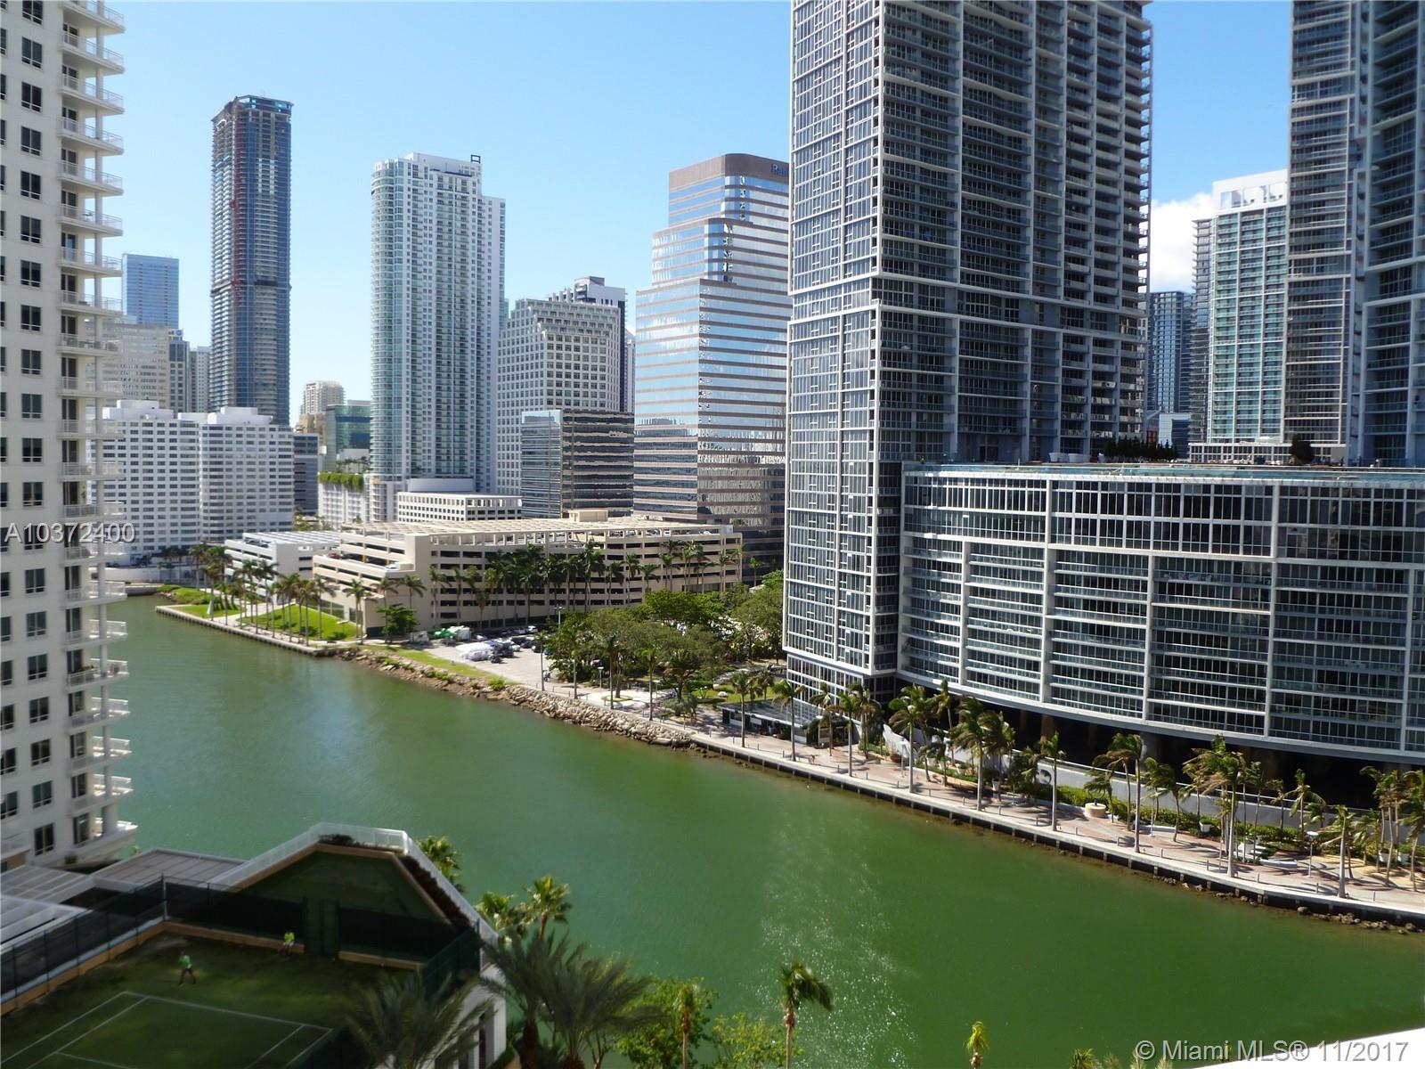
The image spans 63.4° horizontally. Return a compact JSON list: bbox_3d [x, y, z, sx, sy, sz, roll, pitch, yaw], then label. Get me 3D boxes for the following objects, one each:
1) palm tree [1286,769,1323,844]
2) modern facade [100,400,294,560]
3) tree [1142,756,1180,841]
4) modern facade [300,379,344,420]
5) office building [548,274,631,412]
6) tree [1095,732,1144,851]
[{"bbox_3d":[69.660,32.090,135.580,4.110,9.190,4.110,3,4,28],"label":"palm tree"},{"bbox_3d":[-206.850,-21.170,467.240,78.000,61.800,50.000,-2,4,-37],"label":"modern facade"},{"bbox_3d":[53.140,31.330,136.530,4.390,10.190,4.390,2,4,22],"label":"tree"},{"bbox_3d":[-397.720,-97.290,1180.510,27.000,118.500,29.000,3,4,29],"label":"modern facade"},{"bbox_3d":[-63.010,-60.150,591.780,25.000,133.270,38.000,-2,4,-36],"label":"office building"},{"bbox_3d":[46.950,29.610,132.630,5.370,13.930,5.370,2,4,20],"label":"tree"}]

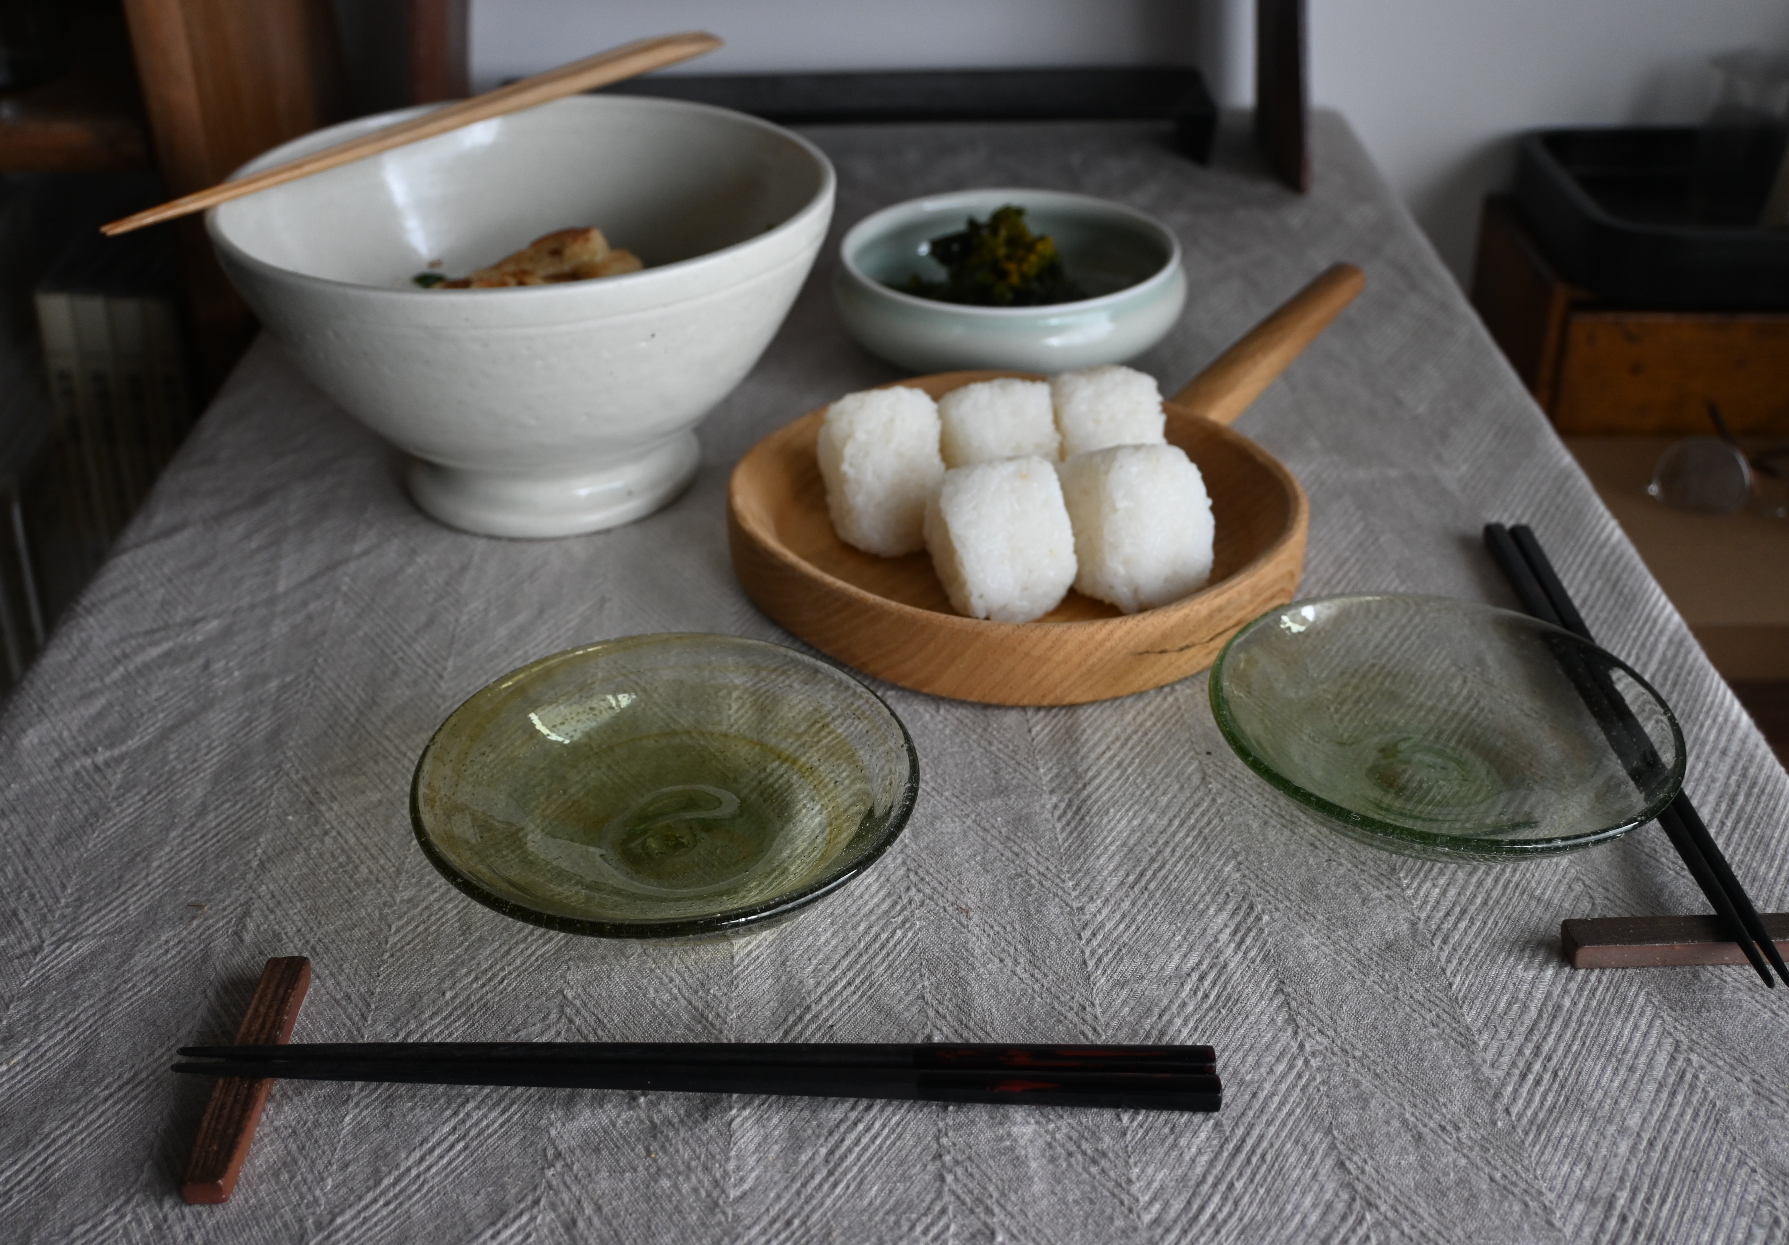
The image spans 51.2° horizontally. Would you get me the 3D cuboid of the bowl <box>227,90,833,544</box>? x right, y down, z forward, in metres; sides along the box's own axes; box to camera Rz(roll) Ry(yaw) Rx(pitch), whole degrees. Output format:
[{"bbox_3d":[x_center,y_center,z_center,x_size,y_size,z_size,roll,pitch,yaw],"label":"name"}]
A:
[{"bbox_3d":[-0.124,-0.103,0.660,0.208,0.108,0.208,-1,31,0],"label":"bowl"}]

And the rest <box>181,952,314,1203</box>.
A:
[{"bbox_3d":[-0.145,0.102,0.422,0.009,0.007,0.070,-1,31,-1],"label":"rest"}]

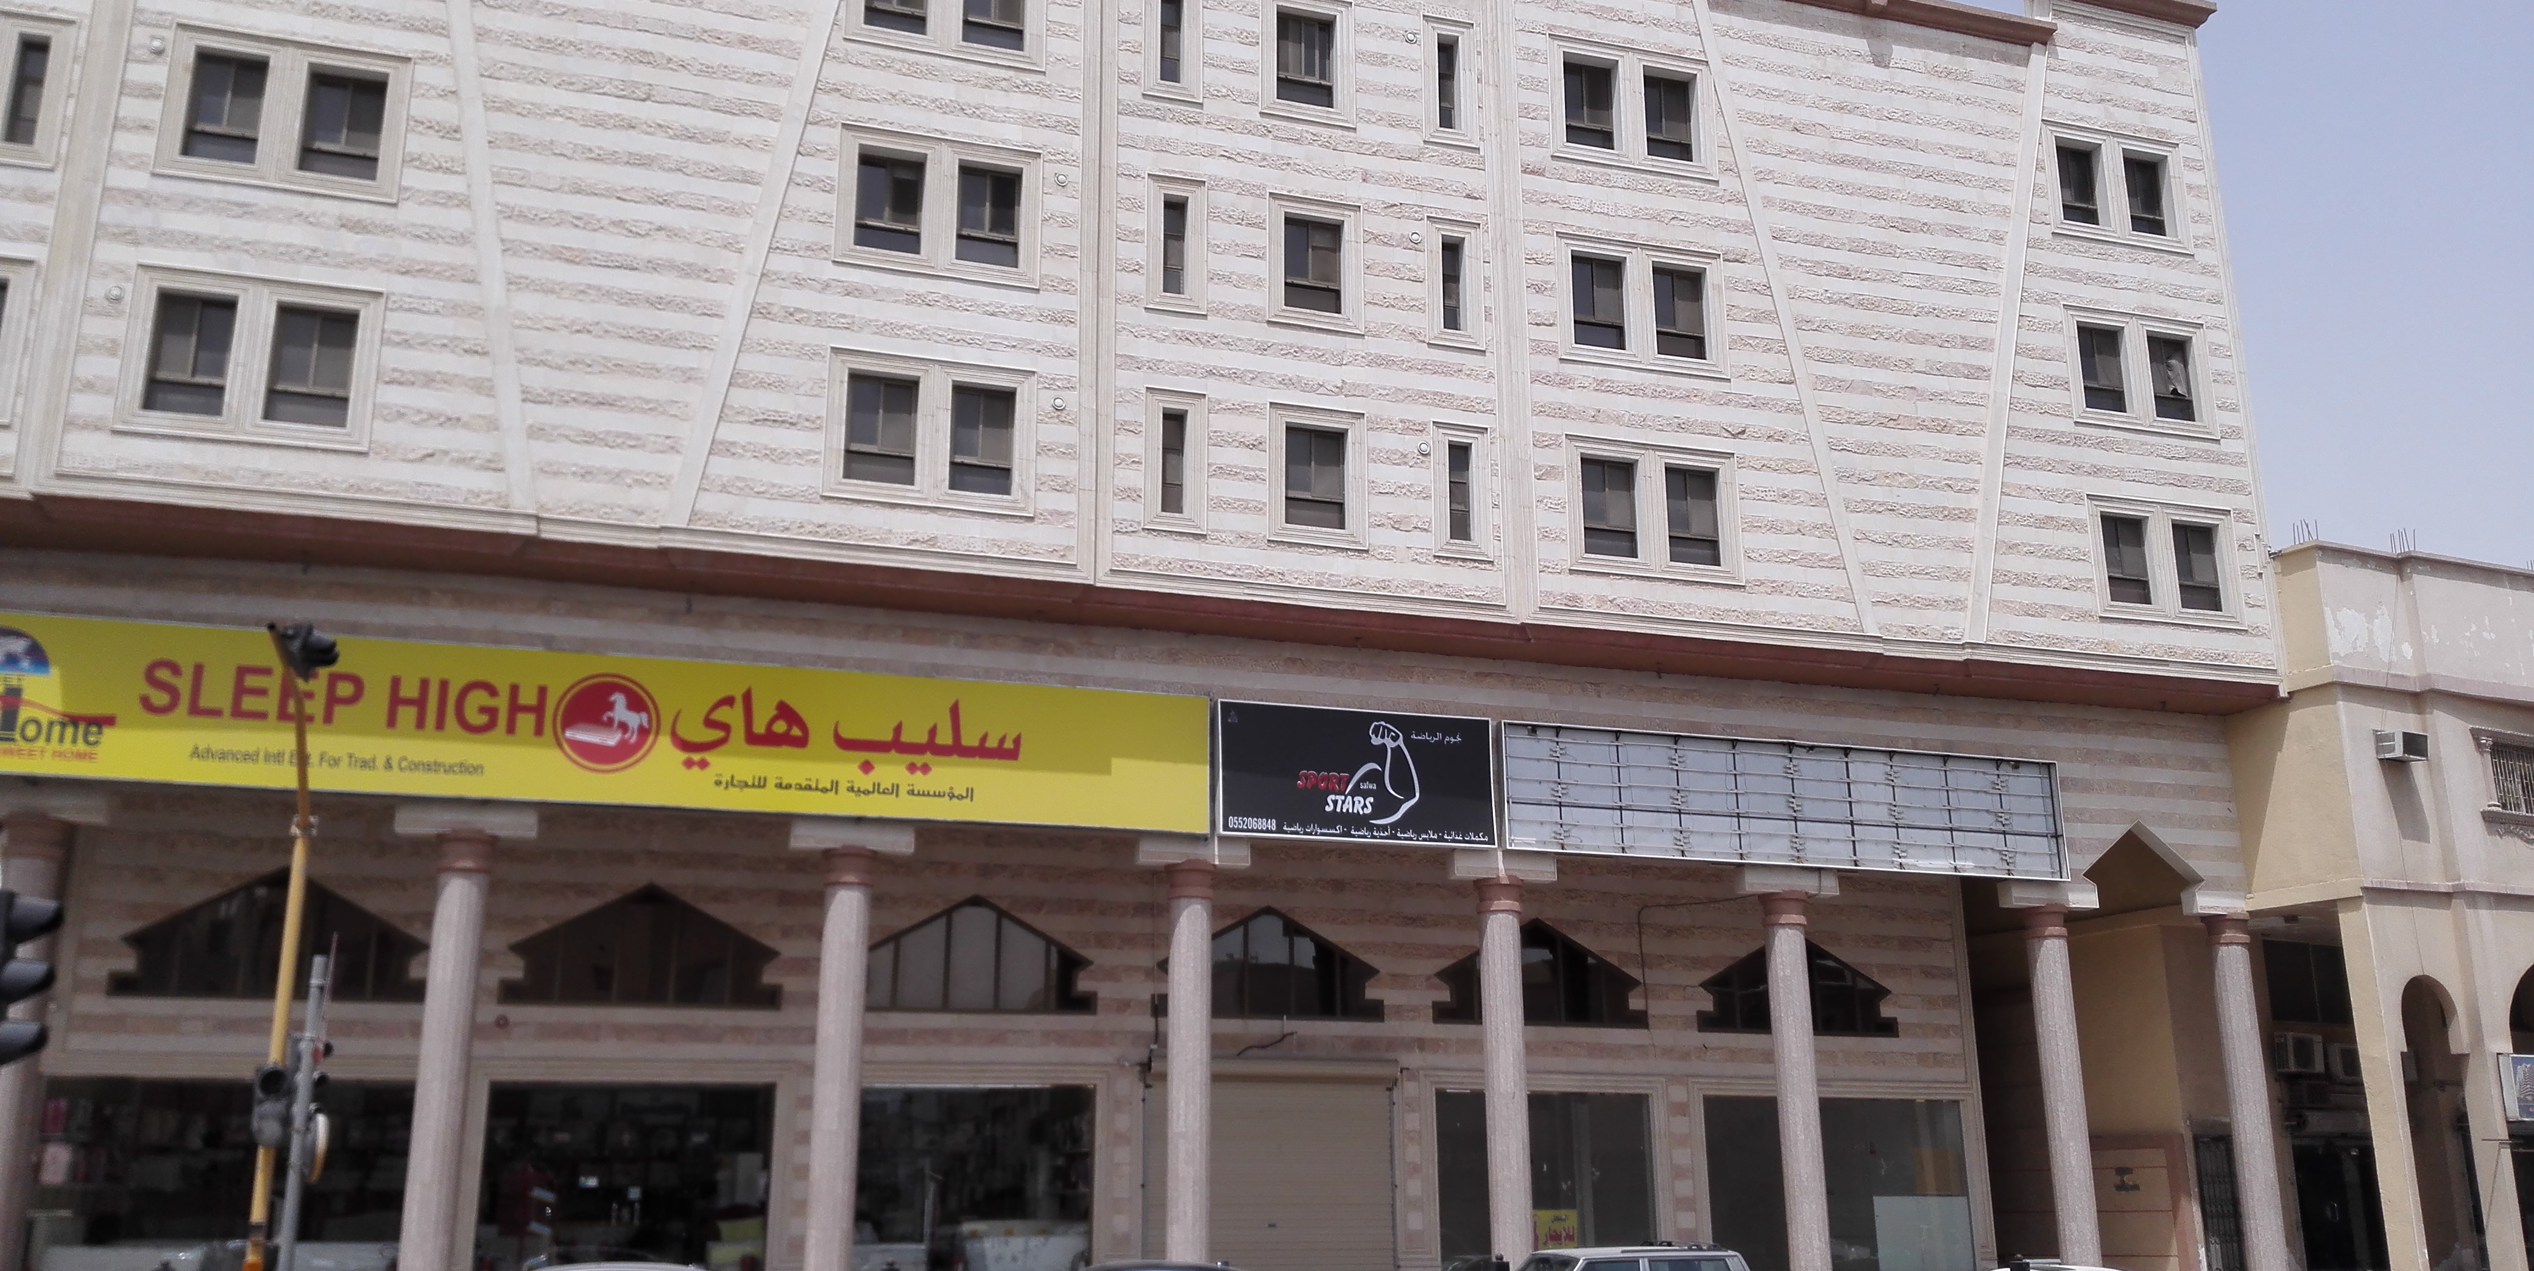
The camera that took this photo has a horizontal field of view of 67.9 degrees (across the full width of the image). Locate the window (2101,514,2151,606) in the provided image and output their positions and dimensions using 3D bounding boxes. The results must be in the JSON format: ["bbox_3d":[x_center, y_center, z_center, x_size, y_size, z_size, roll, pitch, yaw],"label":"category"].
[{"bbox_3d":[14.322,-1.248,31.285,0.847,1.517,0.150,4,-15,-17],"label":"window"}]

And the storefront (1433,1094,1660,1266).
[{"bbox_3d":[4.709,9.189,31.387,3.929,3.048,0.140,5,-15,-16],"label":"storefront"}]

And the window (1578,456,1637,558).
[{"bbox_3d":[5.209,-1.945,28.791,0.956,1.593,0.150,5,-15,-17],"label":"window"}]

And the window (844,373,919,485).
[{"bbox_3d":[-5.176,-2.791,25.352,0.929,1.524,0.150,4,-15,-17],"label":"window"}]

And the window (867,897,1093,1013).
[{"bbox_3d":[-4.657,5.014,29.399,3.924,1.791,0.200,5,-16,-16],"label":"window"}]

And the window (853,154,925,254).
[{"bbox_3d":[-5.414,-6.156,26.925,0.947,1.577,0.140,5,-15,-16],"label":"window"}]

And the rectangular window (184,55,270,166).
[{"bbox_3d":[-13.211,-6.691,23.868,0.857,1.508,0.180,5,-16,-16],"label":"rectangular window"}]

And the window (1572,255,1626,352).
[{"bbox_3d":[5.229,-5.264,30.004,0.947,1.595,0.140,5,-15,-16],"label":"window"}]

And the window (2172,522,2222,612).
[{"bbox_3d":[15.390,-1.129,30.960,0.920,1.530,0.150,4,-16,-17],"label":"window"}]

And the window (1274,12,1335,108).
[{"bbox_3d":[0.617,-8.863,28.941,0.966,1.605,0.180,5,-16,-16],"label":"window"}]

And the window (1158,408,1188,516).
[{"bbox_3d":[-1.365,-2.476,26.837,0.380,1.568,0.150,5,-15,-17],"label":"window"}]

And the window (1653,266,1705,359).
[{"bbox_3d":[6.530,-5.048,29.599,0.931,1.515,0.180,5,-16,-16],"label":"window"}]

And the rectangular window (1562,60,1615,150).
[{"bbox_3d":[5.224,-8.625,30.556,0.980,1.592,0.150,5,-15,-17],"label":"rectangular window"}]

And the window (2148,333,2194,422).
[{"bbox_3d":[15.395,-4.369,31.828,0.920,1.560,0.150,4,-16,-17],"label":"window"}]

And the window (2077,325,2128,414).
[{"bbox_3d":[14.354,-4.588,32.399,0.980,1.593,0.150,5,-15,-17],"label":"window"}]

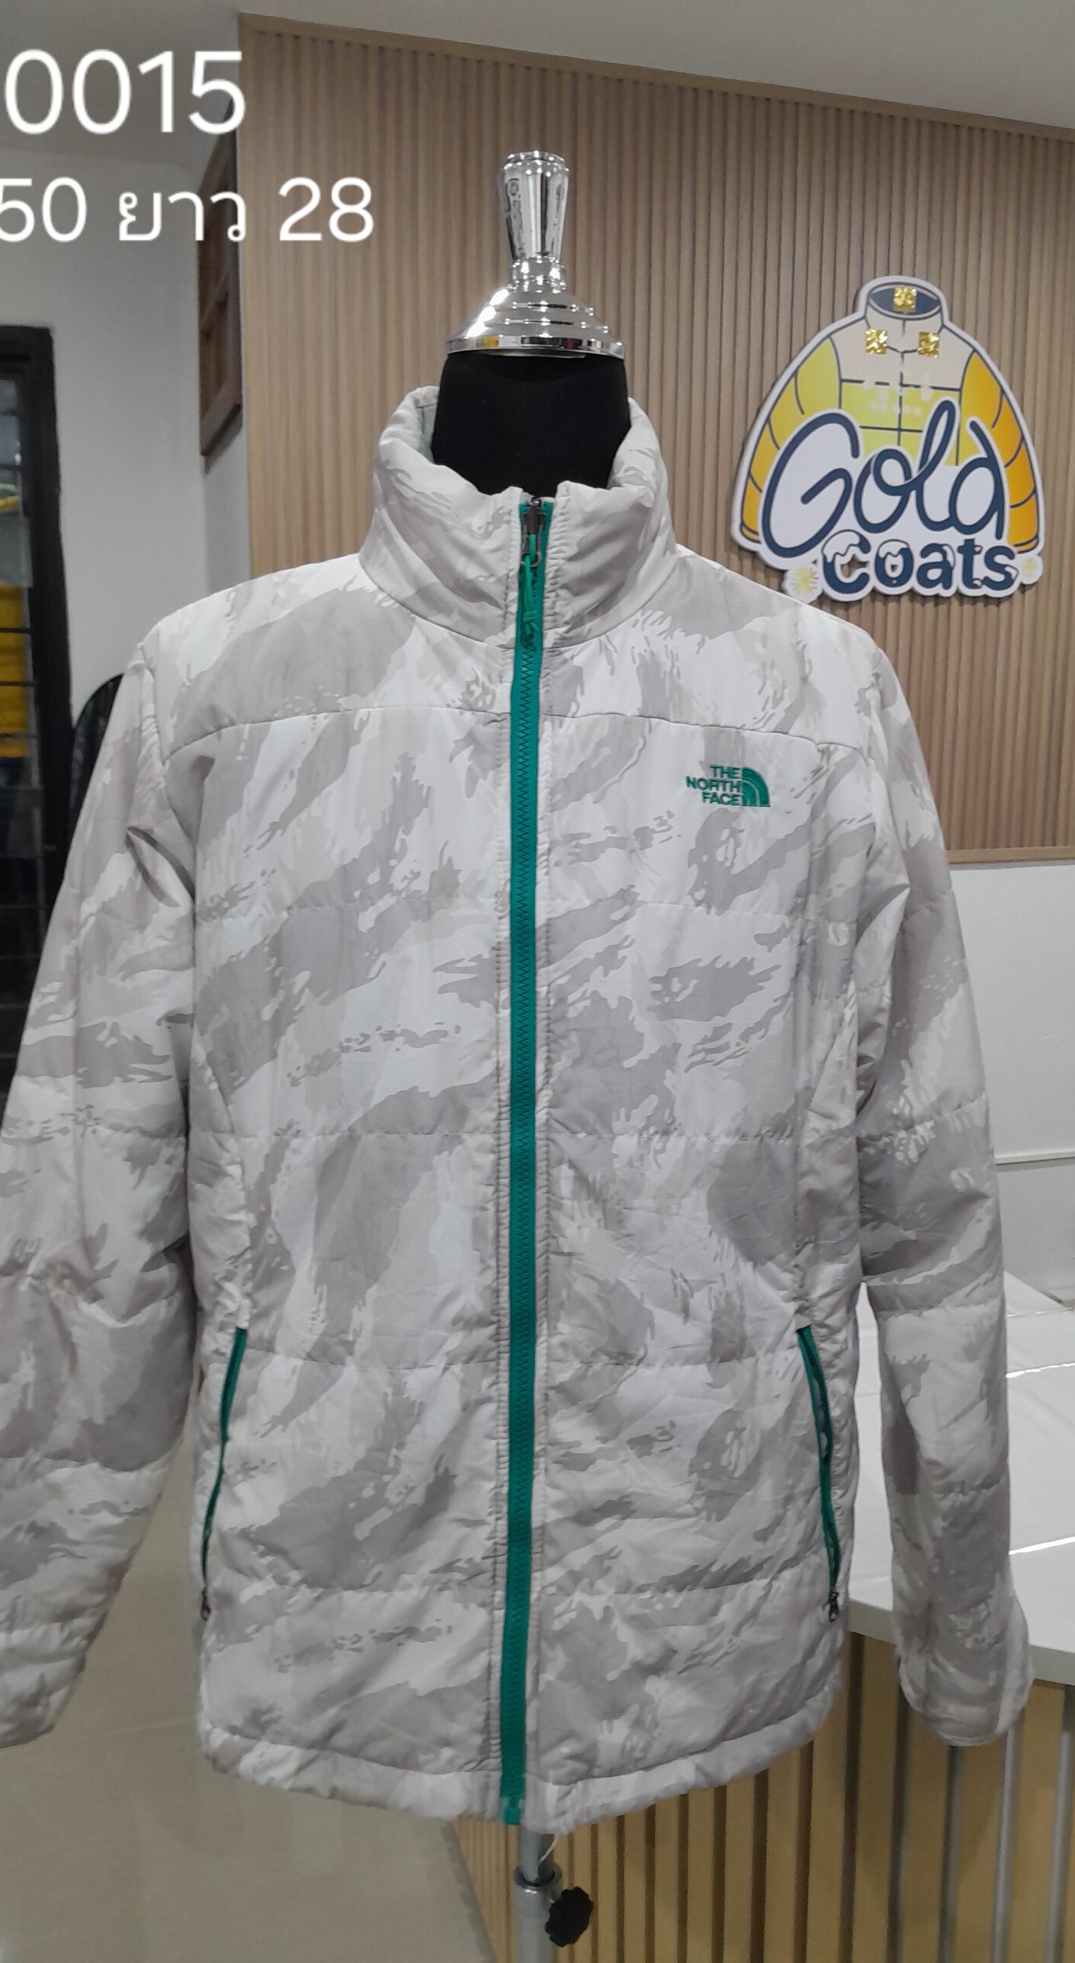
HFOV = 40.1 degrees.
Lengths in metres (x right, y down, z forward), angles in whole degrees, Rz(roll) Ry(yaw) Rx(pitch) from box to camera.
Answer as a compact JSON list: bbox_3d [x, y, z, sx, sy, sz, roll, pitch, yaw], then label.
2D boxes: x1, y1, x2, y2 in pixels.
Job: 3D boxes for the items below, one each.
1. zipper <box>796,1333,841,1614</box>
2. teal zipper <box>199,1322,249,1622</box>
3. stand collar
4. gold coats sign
[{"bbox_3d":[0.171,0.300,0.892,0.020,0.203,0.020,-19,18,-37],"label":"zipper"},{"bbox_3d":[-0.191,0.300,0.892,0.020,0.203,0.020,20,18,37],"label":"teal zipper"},{"bbox_3d":[-0.010,-0.257,0.808,0.171,0.153,0.170,-1,10,-6],"label":"stand collar"},{"bbox_3d":[0.707,-1.059,2.908,0.696,0.614,0.030,-3,10,-16],"label":"gold coats sign"}]

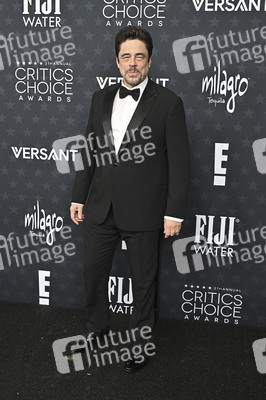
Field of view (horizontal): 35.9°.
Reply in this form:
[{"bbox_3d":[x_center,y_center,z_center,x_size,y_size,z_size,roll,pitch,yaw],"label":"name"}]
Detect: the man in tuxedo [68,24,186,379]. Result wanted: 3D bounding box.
[{"bbox_3d":[-0.035,0.025,2.232,0.630,1.840,0.400,7,10,29],"label":"man in tuxedo"}]

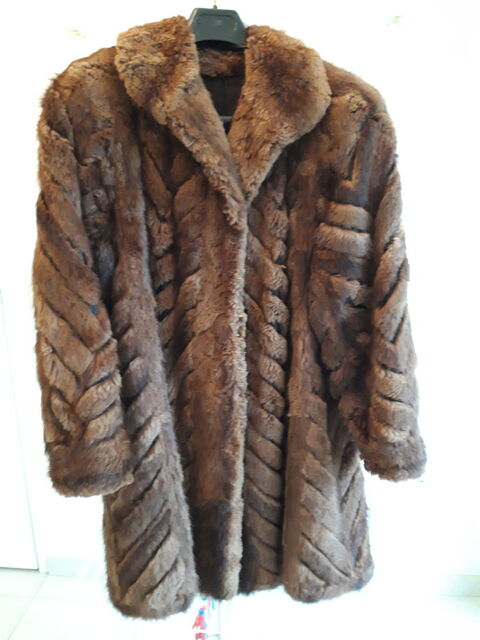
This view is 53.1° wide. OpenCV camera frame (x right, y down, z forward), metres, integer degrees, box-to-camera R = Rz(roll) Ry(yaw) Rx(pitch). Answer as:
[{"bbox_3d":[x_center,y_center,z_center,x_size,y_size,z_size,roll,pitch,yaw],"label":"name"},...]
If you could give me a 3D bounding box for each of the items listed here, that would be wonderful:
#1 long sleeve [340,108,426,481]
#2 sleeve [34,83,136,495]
[{"bbox_3d":[0.236,-0.004,0.801,0.140,0.595,0.150,-6,15,-4],"label":"long sleeve"},{"bbox_3d":[-0.242,-0.013,0.763,0.150,0.640,0.155,1,15,-6],"label":"sleeve"}]

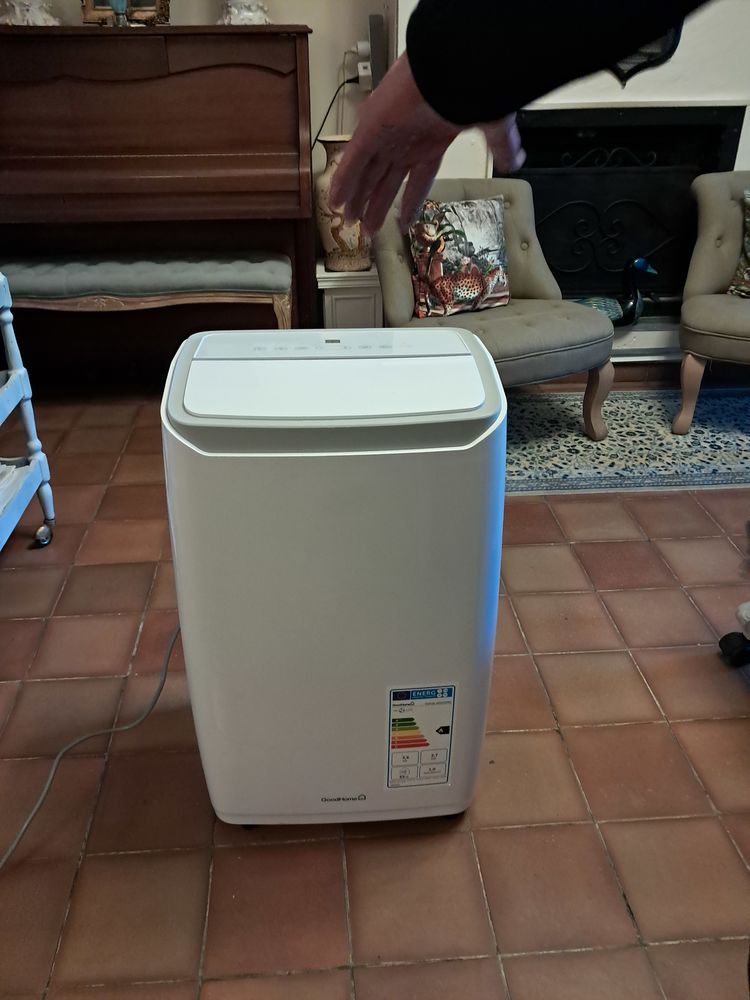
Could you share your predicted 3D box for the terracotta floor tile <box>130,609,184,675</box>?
[{"bbox_3d":[-0.398,0.305,1.652,0.200,0.015,0.198,-2,30,-4],"label":"terracotta floor tile"}]

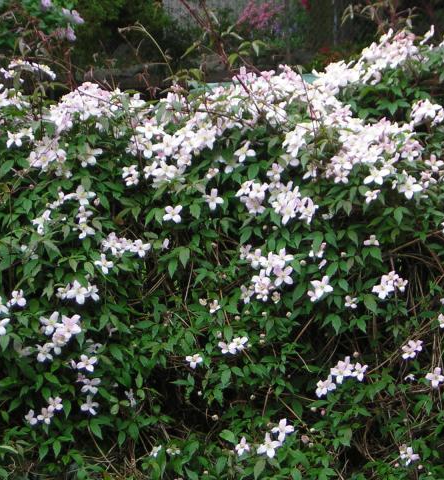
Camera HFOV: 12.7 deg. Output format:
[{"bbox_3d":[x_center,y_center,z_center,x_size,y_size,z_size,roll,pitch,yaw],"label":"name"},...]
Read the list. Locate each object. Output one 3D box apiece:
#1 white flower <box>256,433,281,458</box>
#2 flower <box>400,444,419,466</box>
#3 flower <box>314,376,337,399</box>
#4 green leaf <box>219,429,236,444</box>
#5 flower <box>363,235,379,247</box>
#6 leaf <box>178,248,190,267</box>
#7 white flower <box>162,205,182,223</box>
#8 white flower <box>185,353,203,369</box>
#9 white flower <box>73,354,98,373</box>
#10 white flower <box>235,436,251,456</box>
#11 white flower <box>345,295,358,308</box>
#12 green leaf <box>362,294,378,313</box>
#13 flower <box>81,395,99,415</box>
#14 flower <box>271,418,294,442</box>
[{"bbox_3d":[0.122,0.540,5.250,0.062,0.067,0.028,0,-18,0],"label":"white flower"},{"bbox_3d":[0.465,0.534,4.950,0.054,0.054,0.028,-3,-11,-16],"label":"flower"},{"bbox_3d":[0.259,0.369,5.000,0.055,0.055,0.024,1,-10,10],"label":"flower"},{"bbox_3d":[0.015,0.531,5.400,0.048,0.042,0.022,1,-30,7],"label":"green leaf"},{"bbox_3d":[0.398,0.001,5.350,0.042,0.032,0.027,0,-15,0],"label":"flower"},{"bbox_3d":[-0.101,0.044,5.350,0.032,0.052,0.020,1,-17,6],"label":"leaf"},{"bbox_3d":[-0.131,-0.070,5.300,0.052,0.047,0.022,0,-9,0],"label":"white flower"},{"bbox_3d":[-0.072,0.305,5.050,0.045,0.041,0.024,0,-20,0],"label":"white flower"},{"bbox_3d":[-0.338,0.306,4.950,0.060,0.048,0.026,-1,-21,-3],"label":"white flower"},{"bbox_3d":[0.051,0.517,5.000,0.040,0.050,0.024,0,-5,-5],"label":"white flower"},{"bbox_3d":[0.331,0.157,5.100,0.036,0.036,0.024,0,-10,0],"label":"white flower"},{"bbox_3d":[0.368,0.160,4.950,0.036,0.052,0.015,3,-16,19],"label":"green leaf"},{"bbox_3d":[-0.335,0.416,5.050,0.045,0.051,0.025,1,-21,7],"label":"flower"},{"bbox_3d":[0.145,0.458,4.800,0.058,0.058,0.027,1,-21,7],"label":"flower"}]

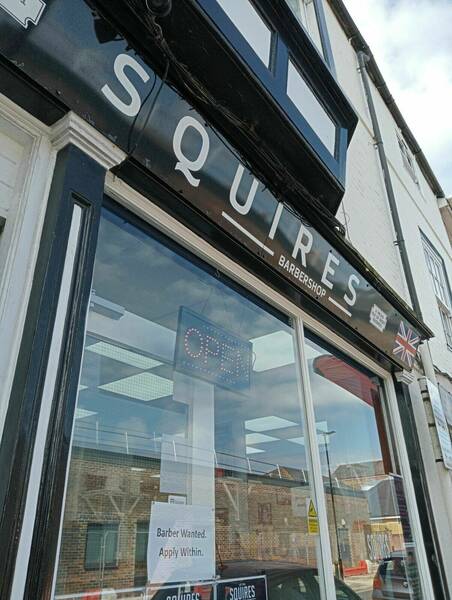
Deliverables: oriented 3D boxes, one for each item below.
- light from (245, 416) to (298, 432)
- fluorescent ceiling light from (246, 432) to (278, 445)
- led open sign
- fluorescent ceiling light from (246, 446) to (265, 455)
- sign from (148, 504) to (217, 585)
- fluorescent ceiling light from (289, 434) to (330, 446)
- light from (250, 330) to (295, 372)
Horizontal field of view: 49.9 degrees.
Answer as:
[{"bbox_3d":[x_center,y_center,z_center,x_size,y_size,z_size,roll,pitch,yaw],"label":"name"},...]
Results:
[{"bbox_3d":[0.427,1.339,5.304,0.590,0.060,0.590,-20,-33,32],"label":"light"},{"bbox_3d":[0.309,1.727,6.050,0.590,0.060,0.590,-20,-33,32],"label":"fluorescent ceiling light"},{"bbox_3d":[-0.037,0.228,1.989,0.025,0.250,0.475,-15,-30,34],"label":"led open sign"},{"bbox_3d":[0.191,2.114,6.796,0.590,0.060,0.590,-20,-33,32],"label":"fluorescent ceiling light"},{"bbox_3d":[-0.123,0.734,1.472,0.008,0.210,0.297,-20,-33,32],"label":"sign"},{"bbox_3d":[1.149,1.761,6.165,0.590,0.060,0.590,-20,-33,32],"label":"fluorescent ceiling light"},{"bbox_3d":[0.303,0.354,3.382,0.590,0.060,0.590,-20,-33,32],"label":"light"}]

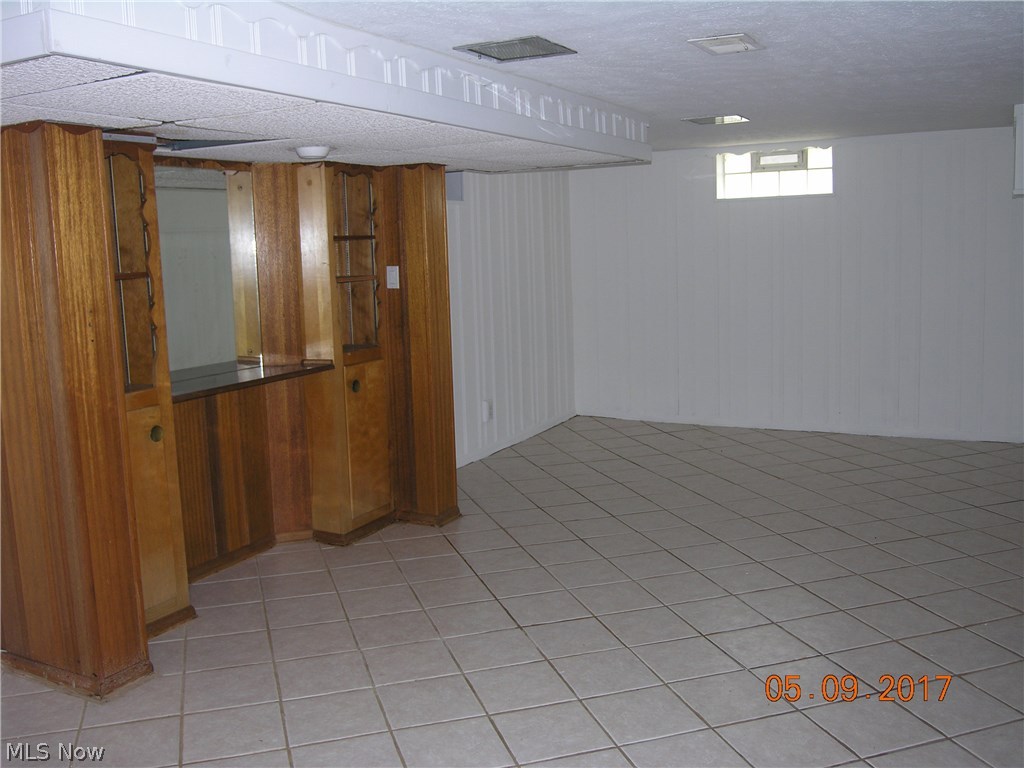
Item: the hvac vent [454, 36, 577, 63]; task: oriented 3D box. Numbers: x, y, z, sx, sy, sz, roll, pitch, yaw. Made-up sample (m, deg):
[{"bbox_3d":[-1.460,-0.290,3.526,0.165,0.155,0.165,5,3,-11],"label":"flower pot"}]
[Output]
[{"bbox_3d":[0.017,-1.229,3.498,0.350,0.020,0.350,4,10,29],"label":"hvac vent"}]

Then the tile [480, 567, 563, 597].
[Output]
[{"bbox_3d":[0.039,0.873,4.149,0.302,0.010,0.302,-4,9,-17],"label":"tile"}]

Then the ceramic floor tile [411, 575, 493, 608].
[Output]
[{"bbox_3d":[-0.256,0.893,4.057,0.302,0.010,0.302,-4,9,-17],"label":"ceramic floor tile"}]

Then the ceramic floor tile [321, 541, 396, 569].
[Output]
[{"bbox_3d":[-0.743,0.830,4.562,0.304,0.010,0.304,-4,9,-17],"label":"ceramic floor tile"}]

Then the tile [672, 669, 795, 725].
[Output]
[{"bbox_3d":[0.708,1.015,3.058,0.303,0.010,0.303,-4,9,-17],"label":"tile"}]

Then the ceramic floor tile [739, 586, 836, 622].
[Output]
[{"bbox_3d":[1.115,0.893,3.842,0.304,0.010,0.304,-4,9,-17],"label":"ceramic floor tile"}]

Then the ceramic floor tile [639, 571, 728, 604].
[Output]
[{"bbox_3d":[0.730,0.875,4.040,0.304,0.010,0.304,-4,9,-17],"label":"ceramic floor tile"}]

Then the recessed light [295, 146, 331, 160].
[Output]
[{"bbox_3d":[-0.809,-0.933,3.833,0.145,0.045,0.145,-1,9,0],"label":"recessed light"}]

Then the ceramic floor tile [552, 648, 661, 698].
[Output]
[{"bbox_3d":[0.323,0.999,3.271,0.302,0.010,0.302,-4,9,-17],"label":"ceramic floor tile"}]

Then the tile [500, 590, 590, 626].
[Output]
[{"bbox_3d":[0.136,0.911,3.838,0.303,0.010,0.303,-4,9,-17],"label":"tile"}]

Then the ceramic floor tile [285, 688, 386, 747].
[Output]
[{"bbox_3d":[-0.564,1.058,3.006,0.302,0.010,0.302,-4,9,-17],"label":"ceramic floor tile"}]

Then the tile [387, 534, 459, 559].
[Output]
[{"bbox_3d":[-0.440,0.805,4.625,0.303,0.010,0.303,-4,9,-17],"label":"tile"}]

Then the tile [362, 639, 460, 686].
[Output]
[{"bbox_3d":[-0.359,0.992,3.367,0.303,0.010,0.303,-4,9,-17],"label":"tile"}]

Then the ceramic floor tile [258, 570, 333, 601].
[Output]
[{"bbox_3d":[-0.946,0.890,4.177,0.302,0.010,0.302,-4,9,-17],"label":"ceramic floor tile"}]

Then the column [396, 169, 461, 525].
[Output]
[{"bbox_3d":[-0.469,-0.193,4.988,0.257,1.857,0.226,3,10,29],"label":"column"}]

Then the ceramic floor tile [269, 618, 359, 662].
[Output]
[{"bbox_3d":[-0.747,0.970,3.568,0.303,0.010,0.303,-4,9,-17],"label":"ceramic floor tile"}]

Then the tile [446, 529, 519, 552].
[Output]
[{"bbox_3d":[-0.145,0.788,4.747,0.304,0.010,0.304,-4,9,-17],"label":"tile"}]

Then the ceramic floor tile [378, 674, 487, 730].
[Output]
[{"bbox_3d":[-0.269,1.030,3.064,0.302,0.010,0.302,-4,9,-17],"label":"ceramic floor tile"}]

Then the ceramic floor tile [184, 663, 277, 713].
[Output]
[{"bbox_3d":[-0.947,1.030,3.195,0.303,0.010,0.303,-4,9,-17],"label":"ceramic floor tile"}]

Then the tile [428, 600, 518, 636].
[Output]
[{"bbox_3d":[-0.165,0.930,3.738,0.302,0.010,0.302,-4,9,-17],"label":"tile"}]

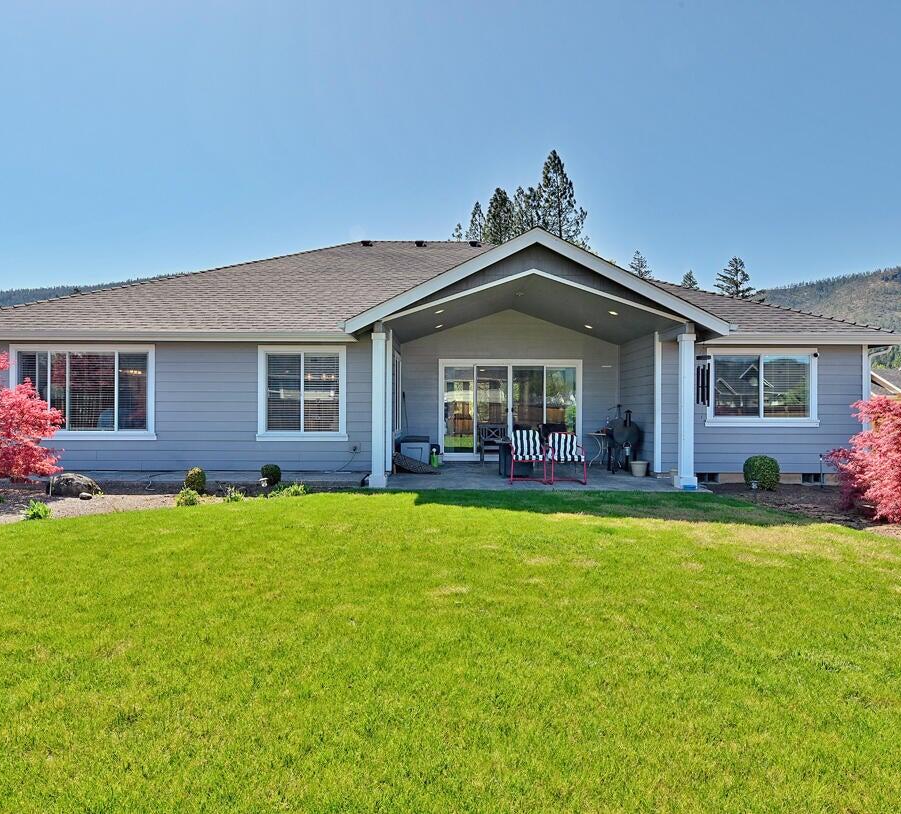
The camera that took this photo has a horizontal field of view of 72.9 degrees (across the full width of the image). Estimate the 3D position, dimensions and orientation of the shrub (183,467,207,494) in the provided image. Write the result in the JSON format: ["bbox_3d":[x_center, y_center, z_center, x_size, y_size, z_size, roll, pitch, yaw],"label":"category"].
[{"bbox_3d":[-3.780,1.085,9.050,0.320,0.380,0.320,0,0,0],"label":"shrub"}]

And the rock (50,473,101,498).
[{"bbox_3d":[-5.450,1.100,8.900,0.750,0.320,0.580,0,0,-14],"label":"rock"}]

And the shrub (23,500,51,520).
[{"bbox_3d":[-4.710,1.165,6.950,0.280,0.210,0.280,0,0,0],"label":"shrub"}]

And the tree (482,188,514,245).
[{"bbox_3d":[4.720,-10.100,60.000,4.600,22.800,4.600,0,0,0],"label":"tree"}]

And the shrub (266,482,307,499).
[{"bbox_3d":[-2.336,1.190,8.750,0.580,0.230,0.400,0,0,0],"label":"shrub"}]

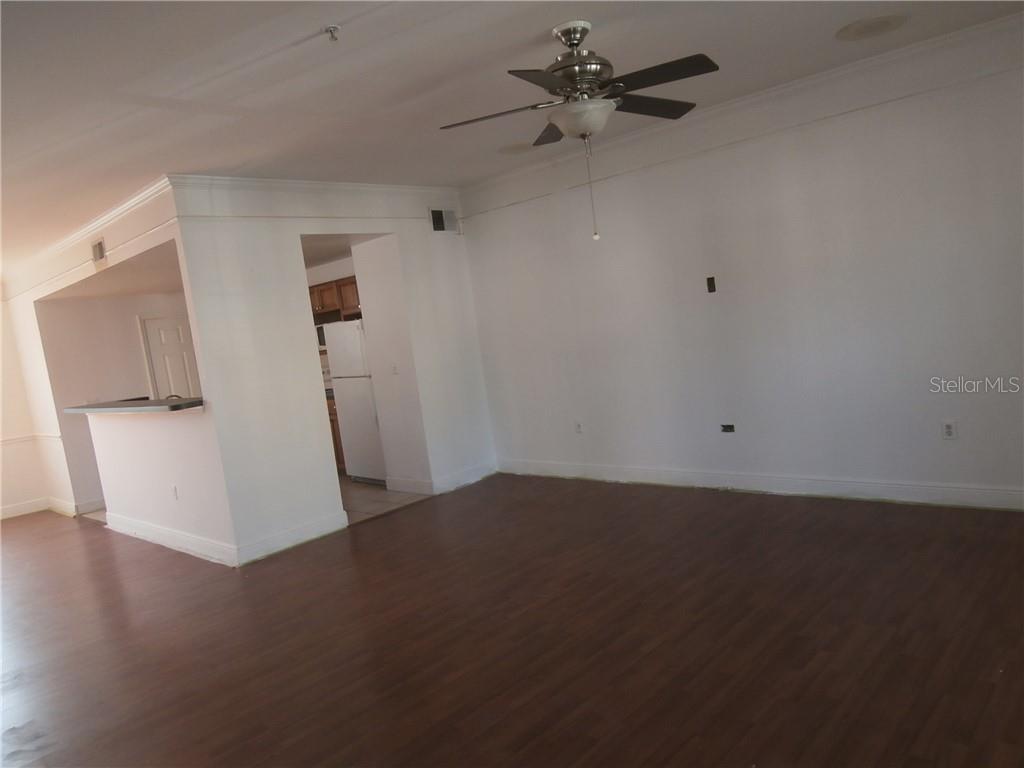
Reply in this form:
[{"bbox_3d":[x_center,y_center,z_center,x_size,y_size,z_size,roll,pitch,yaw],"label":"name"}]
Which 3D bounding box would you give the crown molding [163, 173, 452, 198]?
[{"bbox_3d":[-1.407,-1.578,5.753,0.057,0.088,2.734,-3,7,44],"label":"crown molding"}]

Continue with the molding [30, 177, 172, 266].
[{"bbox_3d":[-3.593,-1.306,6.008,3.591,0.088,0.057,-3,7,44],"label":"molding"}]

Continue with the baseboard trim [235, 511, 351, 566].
[{"bbox_3d":[-1.651,1.163,5.395,0.021,0.127,0.943,-3,7,44],"label":"baseboard trim"}]

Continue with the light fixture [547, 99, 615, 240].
[{"bbox_3d":[0.357,-0.976,3.265,0.307,0.623,0.307,-8,5,1],"label":"light fixture"}]

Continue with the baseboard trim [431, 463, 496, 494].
[{"bbox_3d":[-0.425,0.875,6.696,0.021,0.127,0.809,-3,7,44],"label":"baseboard trim"}]

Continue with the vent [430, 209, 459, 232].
[{"bbox_3d":[-0.618,-1.520,6.609,0.030,0.212,0.337,-3,7,44],"label":"vent"}]

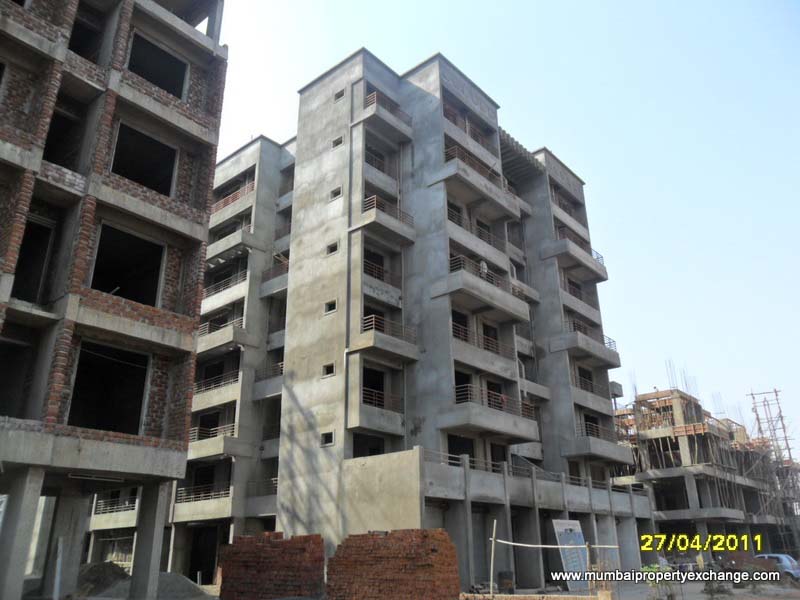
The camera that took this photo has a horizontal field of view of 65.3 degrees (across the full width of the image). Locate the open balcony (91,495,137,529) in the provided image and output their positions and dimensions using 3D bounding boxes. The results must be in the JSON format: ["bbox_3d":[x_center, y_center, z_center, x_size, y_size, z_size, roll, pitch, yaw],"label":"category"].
[{"bbox_3d":[-17.010,13.218,38.491,5.400,1.700,1.220,-18,-28,37],"label":"open balcony"}]

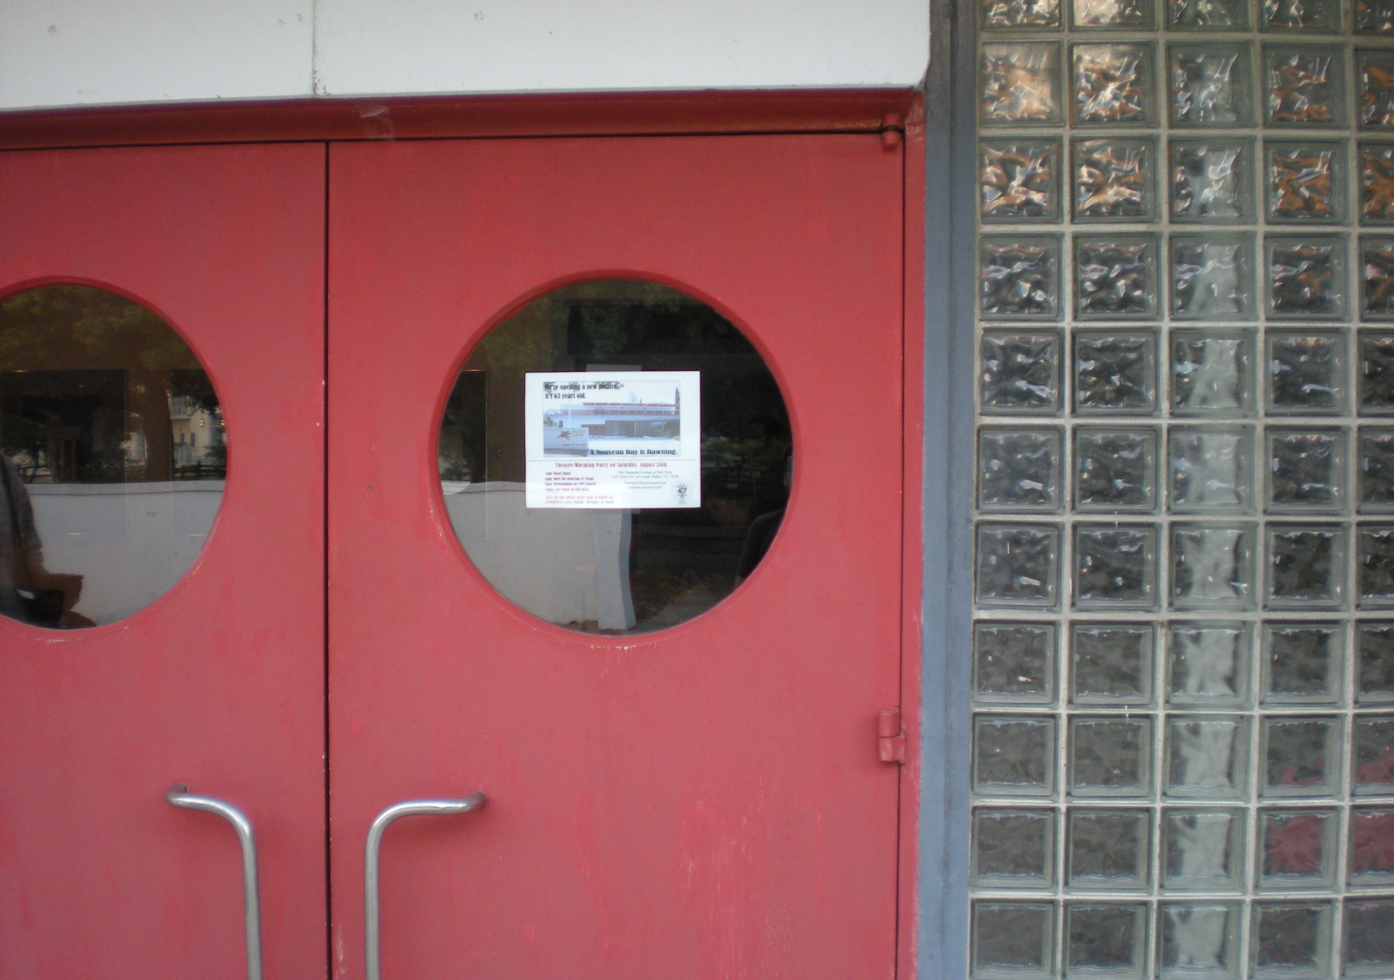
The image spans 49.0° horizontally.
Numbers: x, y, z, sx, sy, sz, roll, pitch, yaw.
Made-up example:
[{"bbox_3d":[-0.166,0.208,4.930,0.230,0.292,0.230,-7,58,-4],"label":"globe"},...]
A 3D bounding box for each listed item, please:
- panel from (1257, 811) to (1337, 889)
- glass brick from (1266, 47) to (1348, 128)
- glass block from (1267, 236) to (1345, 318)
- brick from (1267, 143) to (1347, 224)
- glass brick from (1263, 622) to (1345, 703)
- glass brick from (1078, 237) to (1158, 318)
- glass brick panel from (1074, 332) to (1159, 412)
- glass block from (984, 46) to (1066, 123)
[{"bbox_3d":[0.939,0.559,2.424,0.140,0.140,0.085,0,1,3],"label":"panel"},{"bbox_3d":[0.942,-0.624,2.409,0.142,0.142,0.090,0,2,4],"label":"glass brick"},{"bbox_3d":[0.949,-0.331,2.417,0.142,0.142,0.090,0,2,4],"label":"glass block"},{"bbox_3d":[0.946,-0.475,2.411,0.140,0.140,0.090,0,1,4],"label":"brick"},{"bbox_3d":[0.946,0.267,2.417,0.140,0.140,0.085,0,1,3],"label":"glass brick"},{"bbox_3d":[0.661,-0.334,2.432,0.140,0.140,0.090,0,1,4],"label":"glass brick"},{"bbox_3d":[0.656,-0.184,2.425,0.140,0.140,0.085,0,1,3],"label":"glass brick panel"},{"bbox_3d":[0.513,-0.635,2.436,0.140,0.140,0.090,0,1,4],"label":"glass block"}]

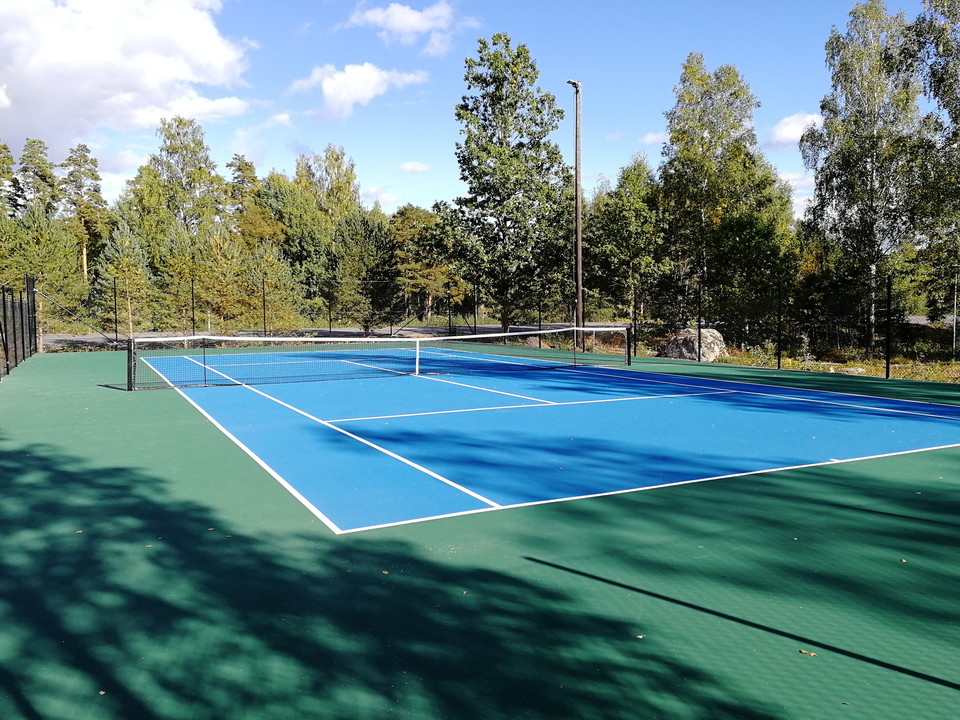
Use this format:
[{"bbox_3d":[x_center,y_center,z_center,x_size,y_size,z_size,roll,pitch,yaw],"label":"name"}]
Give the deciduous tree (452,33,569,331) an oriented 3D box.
[{"bbox_3d":[1.779,-9.931,42.927,7.000,17.110,7.000,0,4,0],"label":"deciduous tree"}]

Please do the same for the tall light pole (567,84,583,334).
[{"bbox_3d":[3.862,-5.830,30.339,0.650,10.780,0.300,-1,4,-16],"label":"tall light pole"}]

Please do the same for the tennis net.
[{"bbox_3d":[-1.520,-0.133,18.500,12.900,1.080,0.100,-2,4,-27],"label":"tennis net"}]

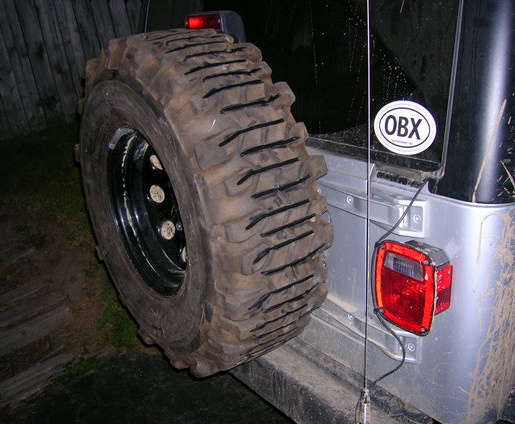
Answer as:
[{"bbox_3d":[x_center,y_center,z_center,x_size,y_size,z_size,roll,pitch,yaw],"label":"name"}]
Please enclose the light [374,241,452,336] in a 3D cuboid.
[{"bbox_3d":[0.300,0.139,1.064,0.066,0.164,0.133,-18,25,-34],"label":"light"}]

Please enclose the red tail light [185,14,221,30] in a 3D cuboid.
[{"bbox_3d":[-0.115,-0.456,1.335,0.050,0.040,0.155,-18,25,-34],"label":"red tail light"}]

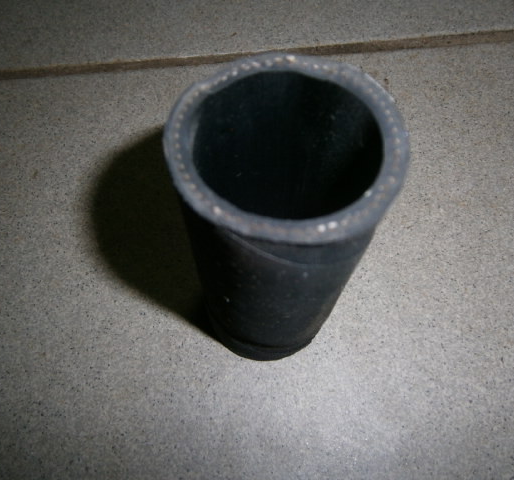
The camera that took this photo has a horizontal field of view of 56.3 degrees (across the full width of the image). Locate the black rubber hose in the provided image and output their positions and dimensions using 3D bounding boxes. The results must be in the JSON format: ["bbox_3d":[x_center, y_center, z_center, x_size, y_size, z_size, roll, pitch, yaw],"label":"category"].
[{"bbox_3d":[0.005,0.001,0.125,0.043,0.086,0.043,0,64,-2],"label":"black rubber hose"}]

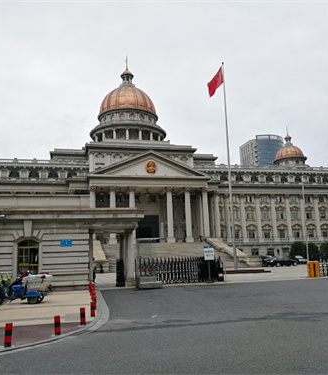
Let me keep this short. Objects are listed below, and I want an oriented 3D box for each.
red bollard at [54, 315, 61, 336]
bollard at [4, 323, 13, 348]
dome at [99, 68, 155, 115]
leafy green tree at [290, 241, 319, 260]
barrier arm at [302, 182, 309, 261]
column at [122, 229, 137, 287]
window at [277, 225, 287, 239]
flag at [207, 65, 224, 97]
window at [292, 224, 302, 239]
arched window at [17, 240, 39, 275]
[{"bbox_3d":[-2.459,3.212,9.056,0.148,0.417,0.148,-2,-10,0],"label":"red bollard"},{"bbox_3d":[-3.160,3.014,7.937,0.148,0.447,0.148,-2,-10,0],"label":"bollard"},{"bbox_3d":[-10.676,-28.444,116.744,17.288,15.508,17.288,0,-11,-14],"label":"dome"},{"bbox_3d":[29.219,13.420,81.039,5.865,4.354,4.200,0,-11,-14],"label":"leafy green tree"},{"bbox_3d":[9.745,2.330,26.822,0.110,5.460,0.090,1,-11,-11],"label":"barrier arm"},{"bbox_3d":[-1.895,4.066,22.400,0.630,3.320,0.630,0,-10,-9],"label":"column"},{"bbox_3d":[27.239,10.157,90.027,2.300,3.400,0.400,1,-11,-13],"label":"window"},{"bbox_3d":[5.641,-11.477,42.437,1.919,3.602,0.700,0,-11,-14],"label":"flag"},{"bbox_3d":[33.434,10.923,97.661,2.609,3.663,0.450,0,-11,-14],"label":"window"},{"bbox_3d":[-7.418,3.837,21.377,1.200,1.980,0.250,0,-10,-9],"label":"arched window"}]

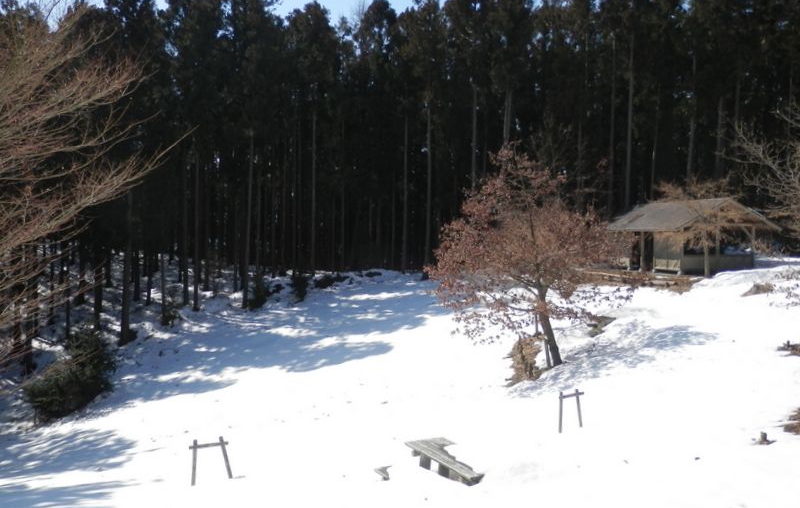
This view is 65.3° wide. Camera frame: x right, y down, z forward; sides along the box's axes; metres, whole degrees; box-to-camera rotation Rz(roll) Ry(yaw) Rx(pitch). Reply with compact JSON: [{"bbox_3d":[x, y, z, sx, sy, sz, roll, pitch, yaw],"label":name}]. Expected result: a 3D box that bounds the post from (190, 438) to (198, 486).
[{"bbox_3d":[-3.727,3.794,11.325,0.068,0.870,0.068,3,4,-23],"label":"post"}]

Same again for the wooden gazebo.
[{"bbox_3d":[15.075,-1.042,32.963,5.400,3.550,7.000,0,3,-7],"label":"wooden gazebo"}]

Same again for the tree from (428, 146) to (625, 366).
[{"bbox_3d":[3.548,0.098,17.500,5.200,6.000,5.000,1,3,11],"label":"tree"}]

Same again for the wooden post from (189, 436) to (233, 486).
[{"bbox_3d":[-3.483,3.824,11.500,0.820,0.870,0.120,-1,3,-23],"label":"wooden post"}]

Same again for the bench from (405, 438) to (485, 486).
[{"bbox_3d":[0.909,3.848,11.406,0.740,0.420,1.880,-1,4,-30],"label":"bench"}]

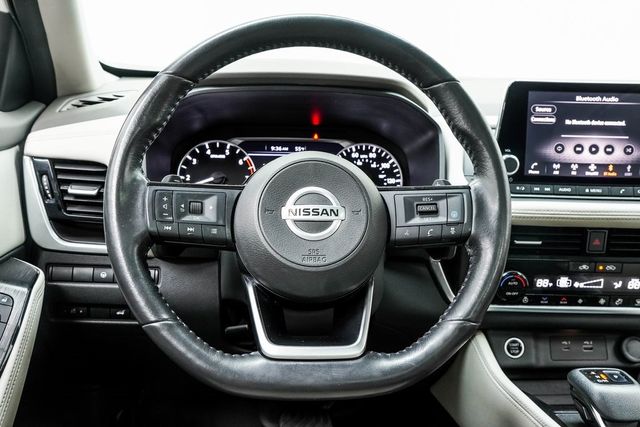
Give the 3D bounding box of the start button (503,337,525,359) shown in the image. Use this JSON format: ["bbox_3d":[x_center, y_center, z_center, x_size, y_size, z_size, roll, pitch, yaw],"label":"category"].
[{"bbox_3d":[0.266,0.184,0.900,0.029,0.029,0.010,1,0,0],"label":"start button"}]

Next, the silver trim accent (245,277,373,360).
[{"bbox_3d":[-0.010,0.095,0.600,0.120,0.080,0.024,1,-16,0],"label":"silver trim accent"}]

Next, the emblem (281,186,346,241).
[{"bbox_3d":[-0.005,0.001,0.606,0.060,0.051,0.007,1,-13,0],"label":"emblem"}]

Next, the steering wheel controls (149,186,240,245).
[{"bbox_3d":[-0.117,0.003,0.611,0.086,0.057,0.024,1,-13,0],"label":"steering wheel controls"}]

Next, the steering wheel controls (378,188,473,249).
[{"bbox_3d":[0.099,0.003,0.611,0.086,0.057,0.024,1,-13,0],"label":"steering wheel controls"}]

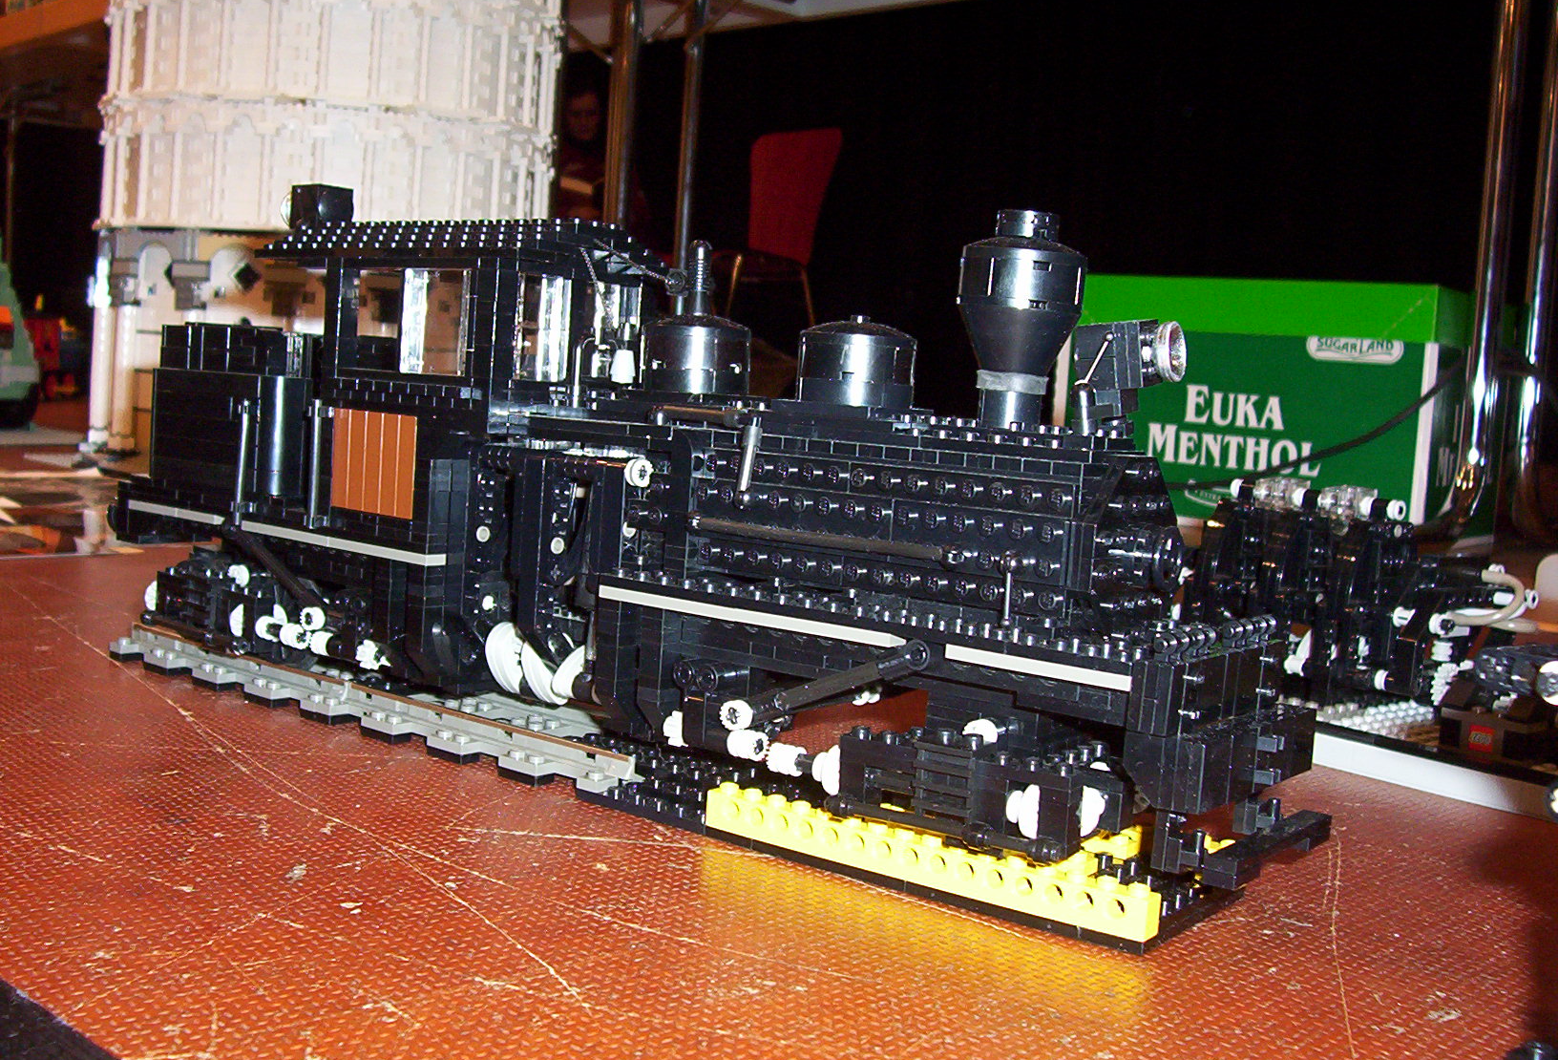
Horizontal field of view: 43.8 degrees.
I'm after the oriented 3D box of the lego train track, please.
[{"bbox_3d":[-0.065,0.064,0.598,0.429,0.015,0.061,8,8,39],"label":"lego train track"}]

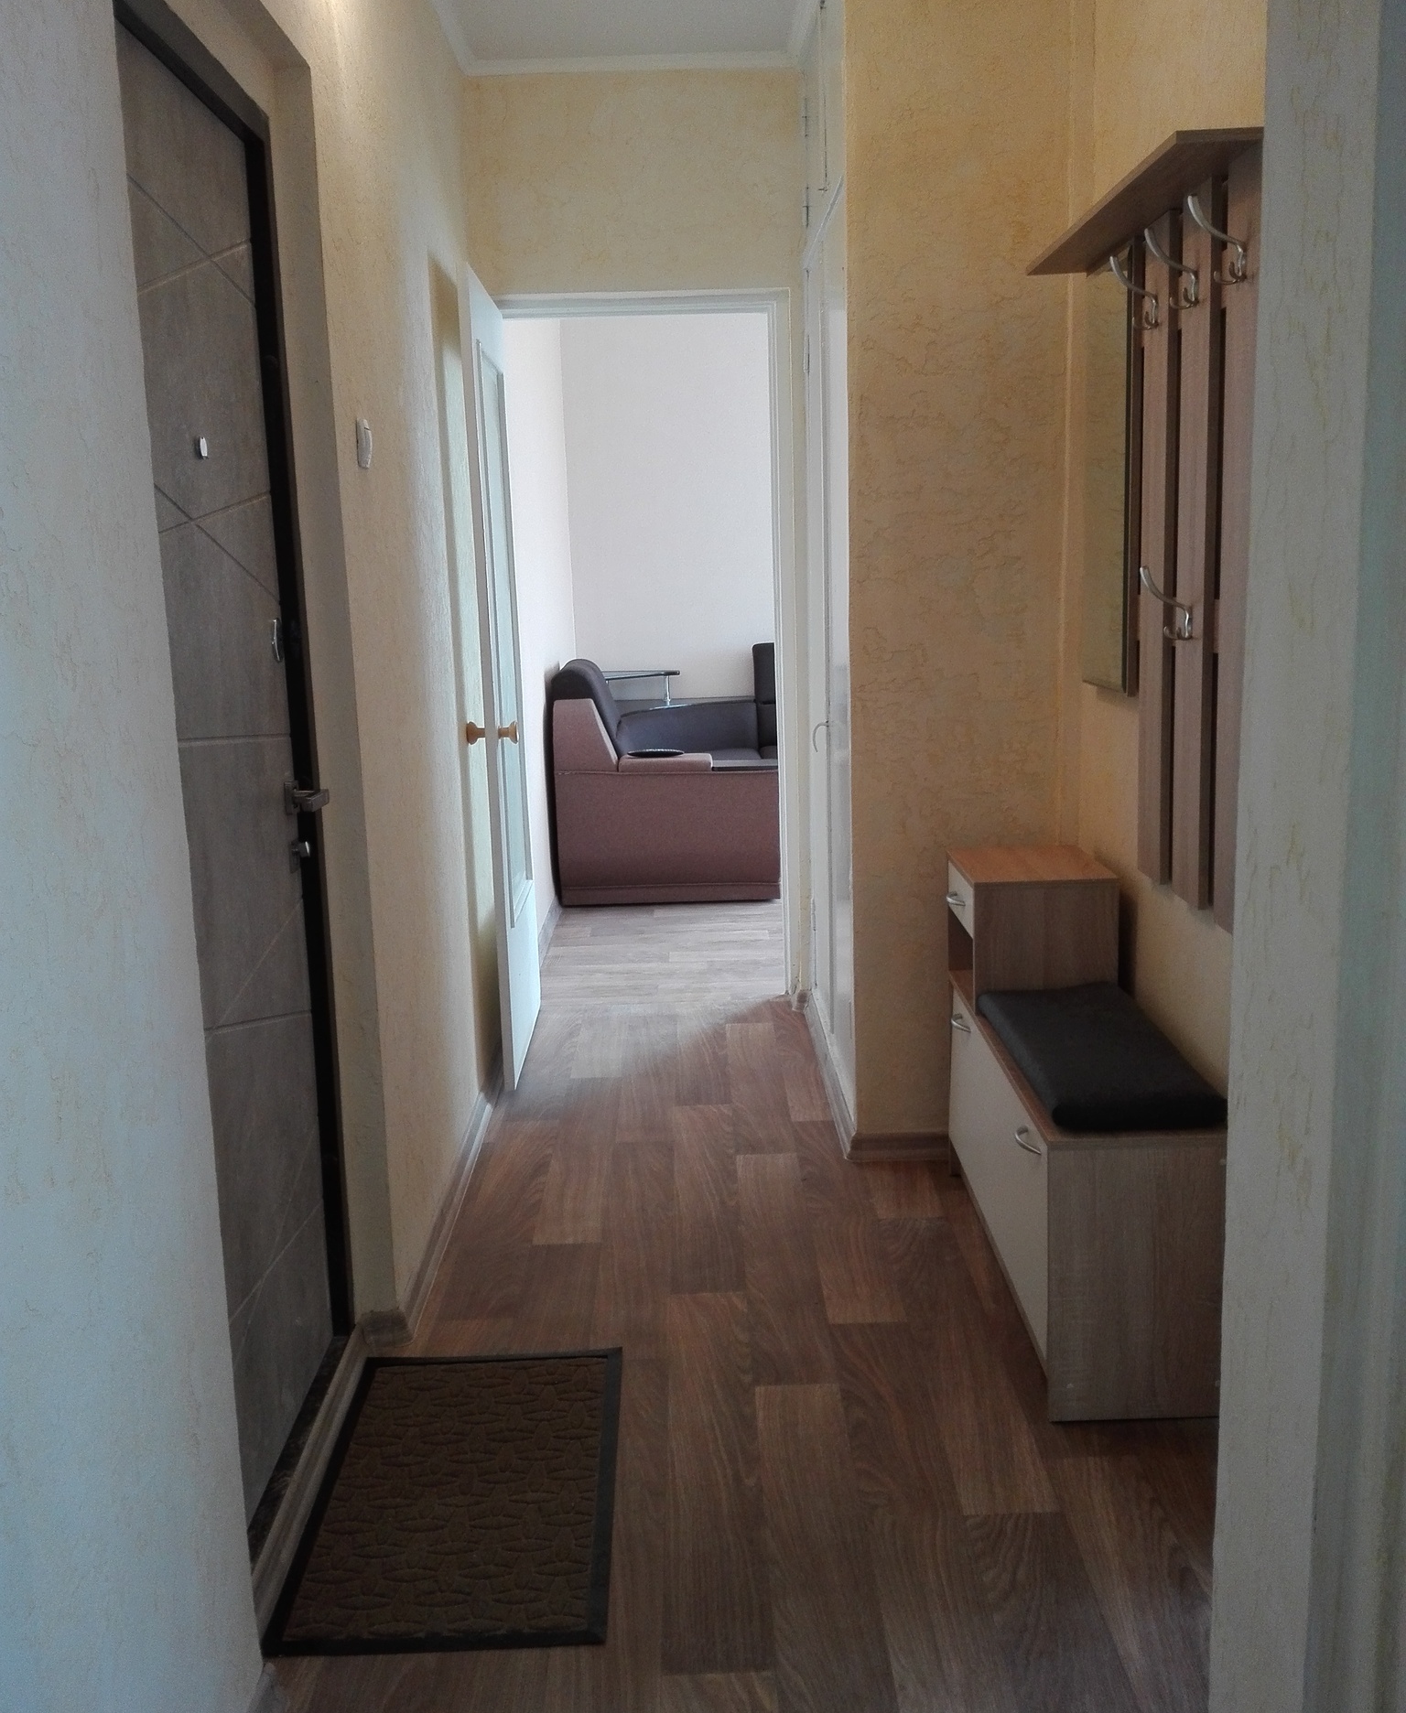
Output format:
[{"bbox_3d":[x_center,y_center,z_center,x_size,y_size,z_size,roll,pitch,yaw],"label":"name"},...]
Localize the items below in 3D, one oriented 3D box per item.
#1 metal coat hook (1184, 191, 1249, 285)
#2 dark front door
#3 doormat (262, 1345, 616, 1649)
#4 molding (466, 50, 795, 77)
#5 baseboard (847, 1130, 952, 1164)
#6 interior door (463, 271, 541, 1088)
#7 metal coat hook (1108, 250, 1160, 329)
[{"bbox_3d":[0.710,-0.858,2.024,0.084,0.120,0.052,-2,10,0],"label":"metal coat hook"},{"bbox_3d":[-0.677,-0.064,1.948,0.060,1.930,0.800,-2,10,0],"label":"dark front door"},{"bbox_3d":[-0.336,0.890,2.103,0.421,0.009,0.701,-2,10,-1],"label":"doormat"},{"bbox_3d":[-0.204,-2.155,3.970,0.923,0.033,0.033,-2,10,0],"label":"molding"},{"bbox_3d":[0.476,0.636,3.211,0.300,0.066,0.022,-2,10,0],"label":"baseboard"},{"bbox_3d":[-0.540,-0.452,3.940,0.040,1.995,0.775,-2,10,-1],"label":"interior door"},{"bbox_3d":[0.708,-0.936,2.409,0.084,0.120,0.052,-2,10,0],"label":"metal coat hook"}]

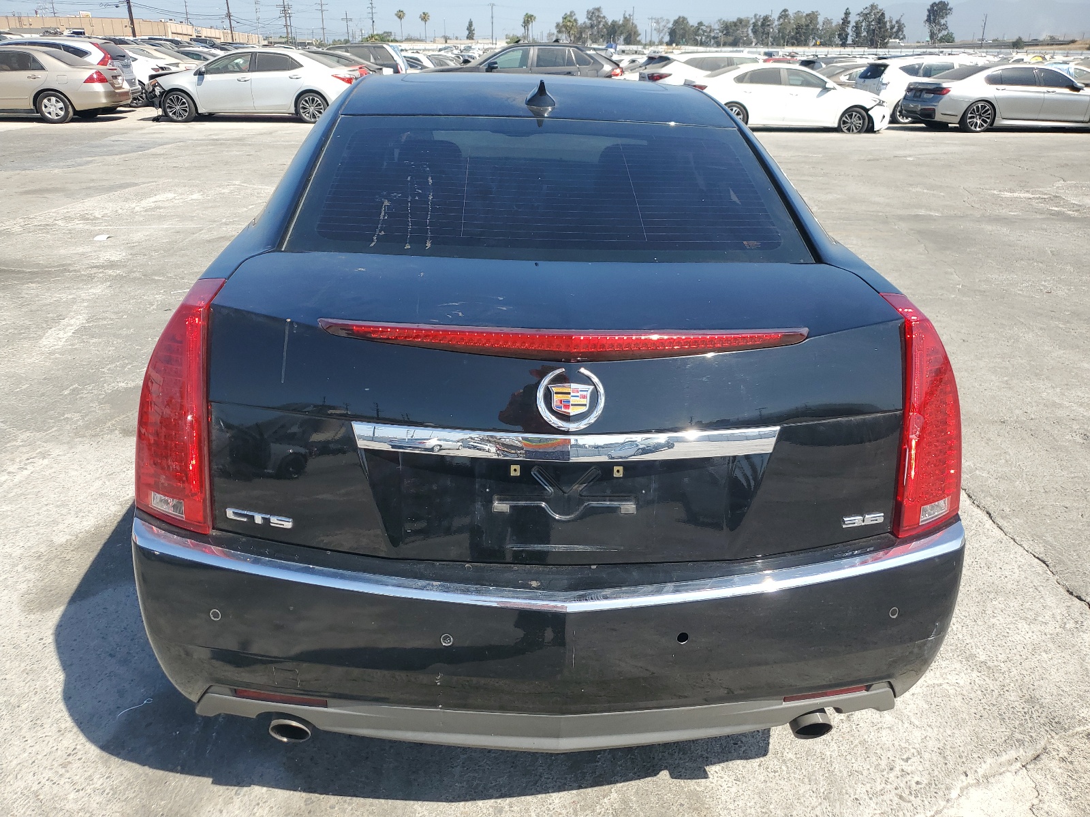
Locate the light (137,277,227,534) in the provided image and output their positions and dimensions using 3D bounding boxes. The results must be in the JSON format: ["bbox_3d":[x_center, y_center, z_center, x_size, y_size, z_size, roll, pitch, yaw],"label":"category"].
[{"bbox_3d":[-0.690,-0.006,1.494,0.210,0.405,0.285,1,23,-4],"label":"light"}]

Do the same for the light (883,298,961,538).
[{"bbox_3d":[0.757,0.011,1.586,0.210,0.405,0.285,1,23,-4],"label":"light"}]

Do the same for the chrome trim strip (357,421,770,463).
[{"bbox_3d":[0.042,0.059,1.401,0.736,0.054,0.057,1,23,-4],"label":"chrome trim strip"}]

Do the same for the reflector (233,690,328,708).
[{"bbox_3d":[-0.497,0.542,1.542,0.185,0.024,0.028,6,24,9],"label":"reflector"}]

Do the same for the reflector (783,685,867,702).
[{"bbox_3d":[0.547,0.554,1.608,0.185,0.024,0.028,-5,24,-16],"label":"reflector"}]

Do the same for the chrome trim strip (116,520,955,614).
[{"bbox_3d":[0.032,0.279,1.516,1.640,0.057,0.290,1,23,-4],"label":"chrome trim strip"}]

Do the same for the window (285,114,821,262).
[{"bbox_3d":[0.011,-0.551,1.989,1.175,0.085,0.620,1,47,-4],"label":"window"}]

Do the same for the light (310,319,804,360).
[{"bbox_3d":[0.043,-0.114,1.406,0.864,0.043,0.090,1,23,-4],"label":"light"}]

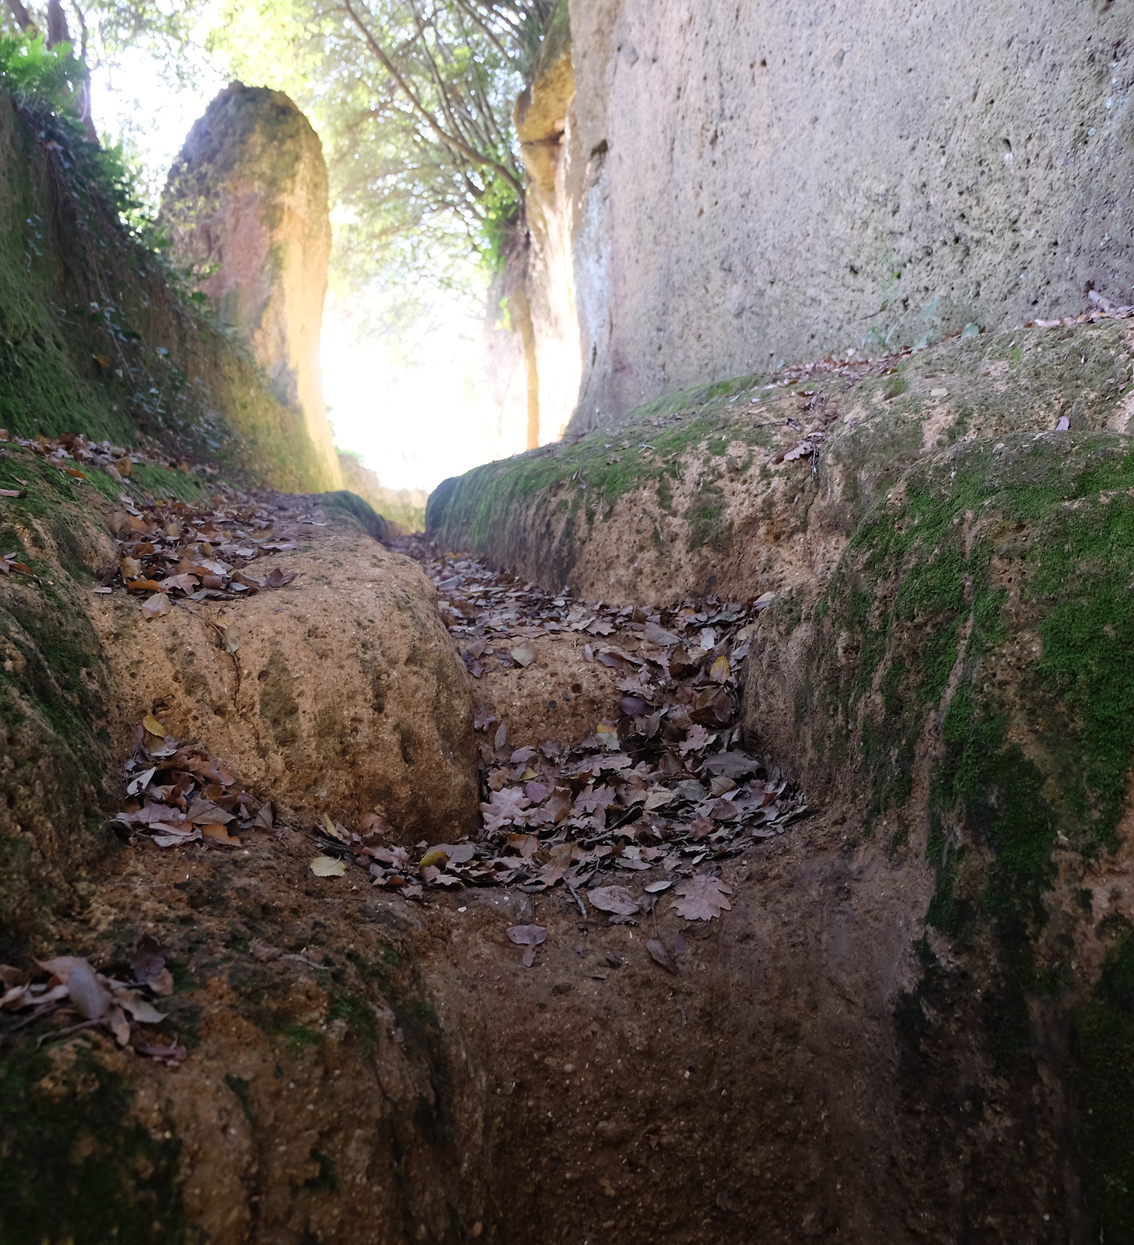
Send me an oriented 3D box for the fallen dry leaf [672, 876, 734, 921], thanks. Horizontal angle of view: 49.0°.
[{"bbox_3d":[0.159,0.321,1.452,0.069,0.012,0.101,4,20,10],"label":"fallen dry leaf"}]

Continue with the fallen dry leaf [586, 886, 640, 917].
[{"bbox_3d":[0.057,0.328,1.474,0.077,0.012,0.049,14,24,34],"label":"fallen dry leaf"}]

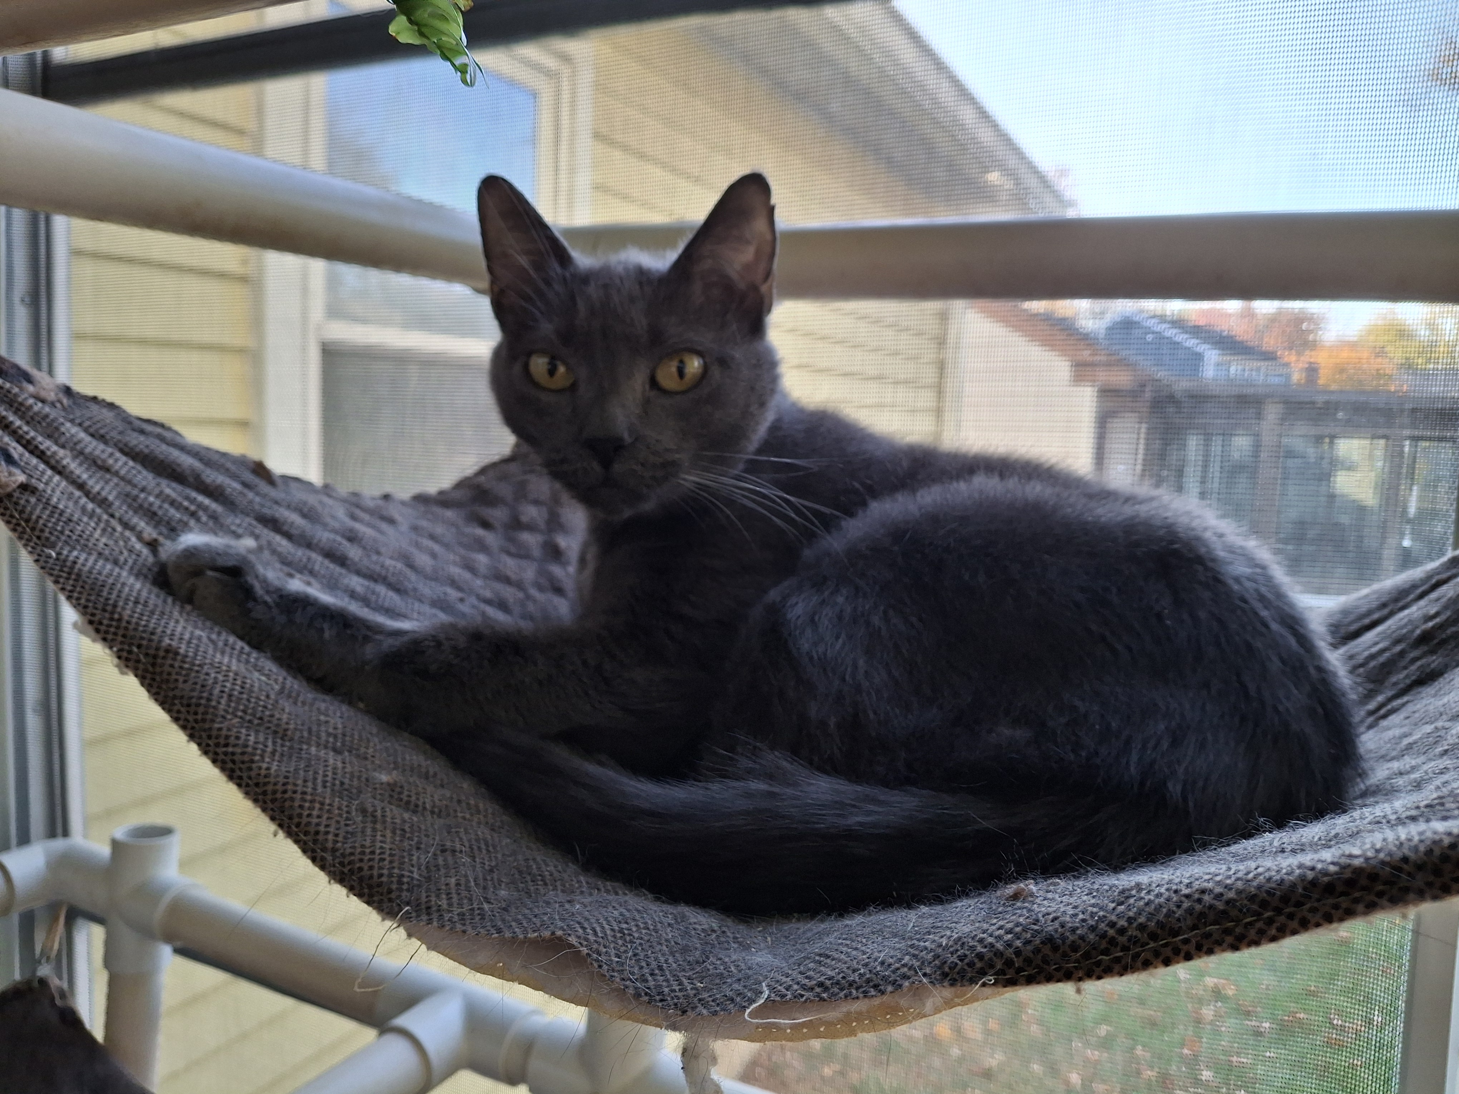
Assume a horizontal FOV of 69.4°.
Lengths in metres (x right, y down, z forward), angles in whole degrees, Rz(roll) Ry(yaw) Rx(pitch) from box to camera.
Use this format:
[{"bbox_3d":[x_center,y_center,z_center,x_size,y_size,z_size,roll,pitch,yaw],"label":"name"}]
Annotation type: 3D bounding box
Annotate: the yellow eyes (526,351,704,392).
[{"bbox_3d":[-0.041,-0.064,0.381,0.063,0.015,0.015,1,7,4],"label":"yellow eyes"}]

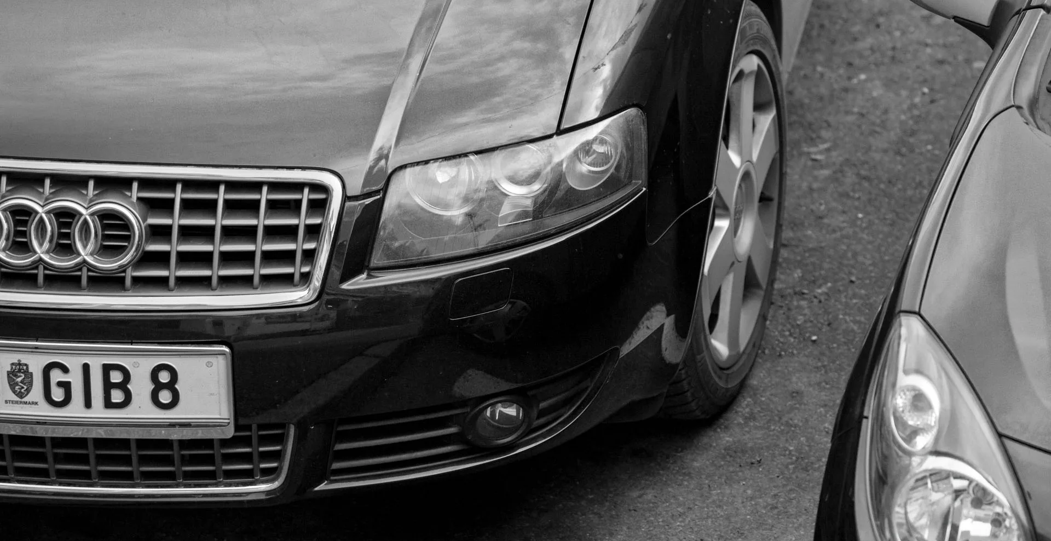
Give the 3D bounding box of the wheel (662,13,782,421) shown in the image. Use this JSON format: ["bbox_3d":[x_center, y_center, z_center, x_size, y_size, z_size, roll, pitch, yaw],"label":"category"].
[{"bbox_3d":[0.207,-0.102,8.699,0.228,0.638,0.643,5,25,16],"label":"wheel"}]

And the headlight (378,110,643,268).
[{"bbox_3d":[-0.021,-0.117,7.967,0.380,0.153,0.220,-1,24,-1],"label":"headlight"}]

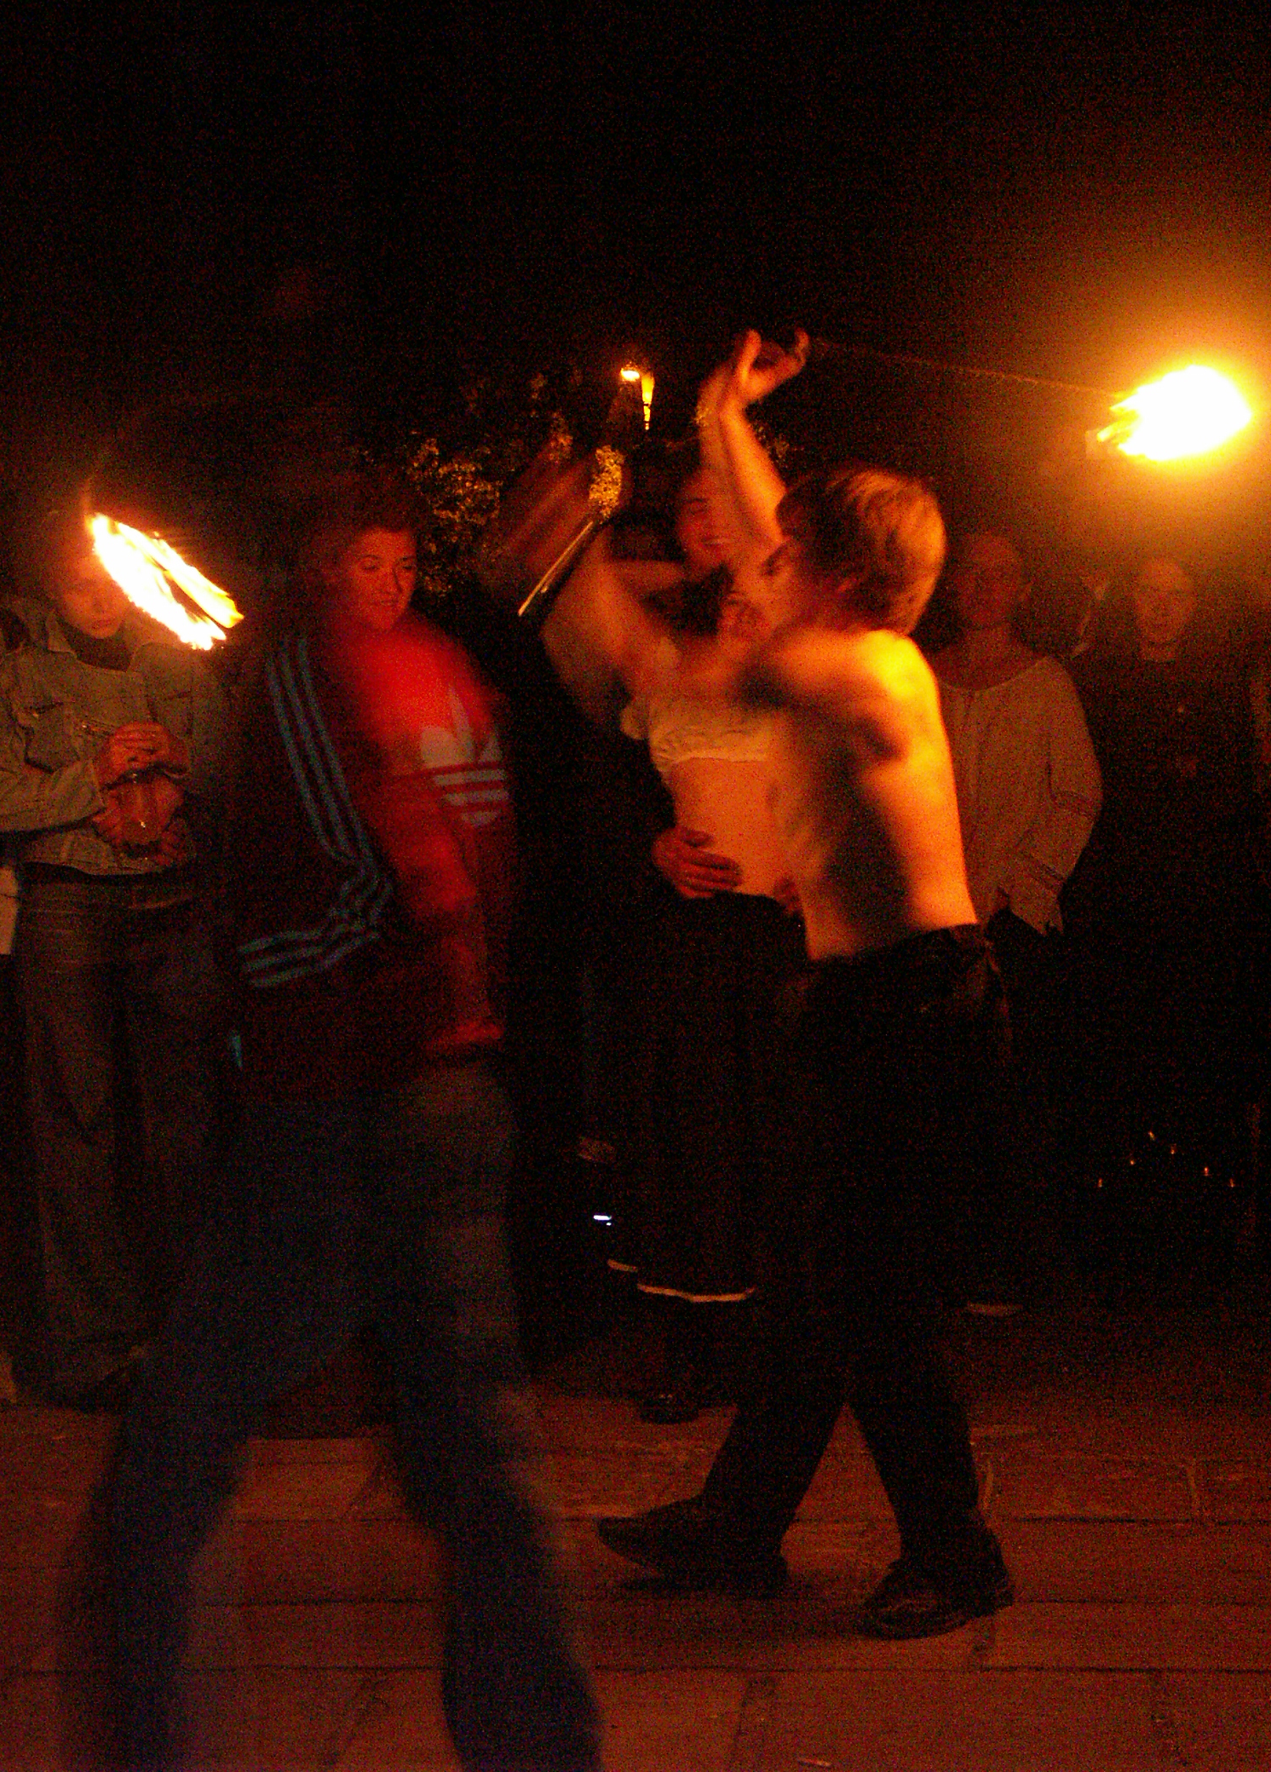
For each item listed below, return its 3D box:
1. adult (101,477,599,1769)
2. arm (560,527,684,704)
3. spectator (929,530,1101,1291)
[{"bbox_3d":[-0.344,0.303,4.870,0.600,1.690,0.500,1,3,15],"label":"adult"},{"bbox_3d":[-0.033,-0.517,7.684,0.250,0.330,0.240,1,3,12],"label":"arm"},{"bbox_3d":[0.802,0.078,9.064,0.520,1.740,0.320,1,3,14],"label":"spectator"}]

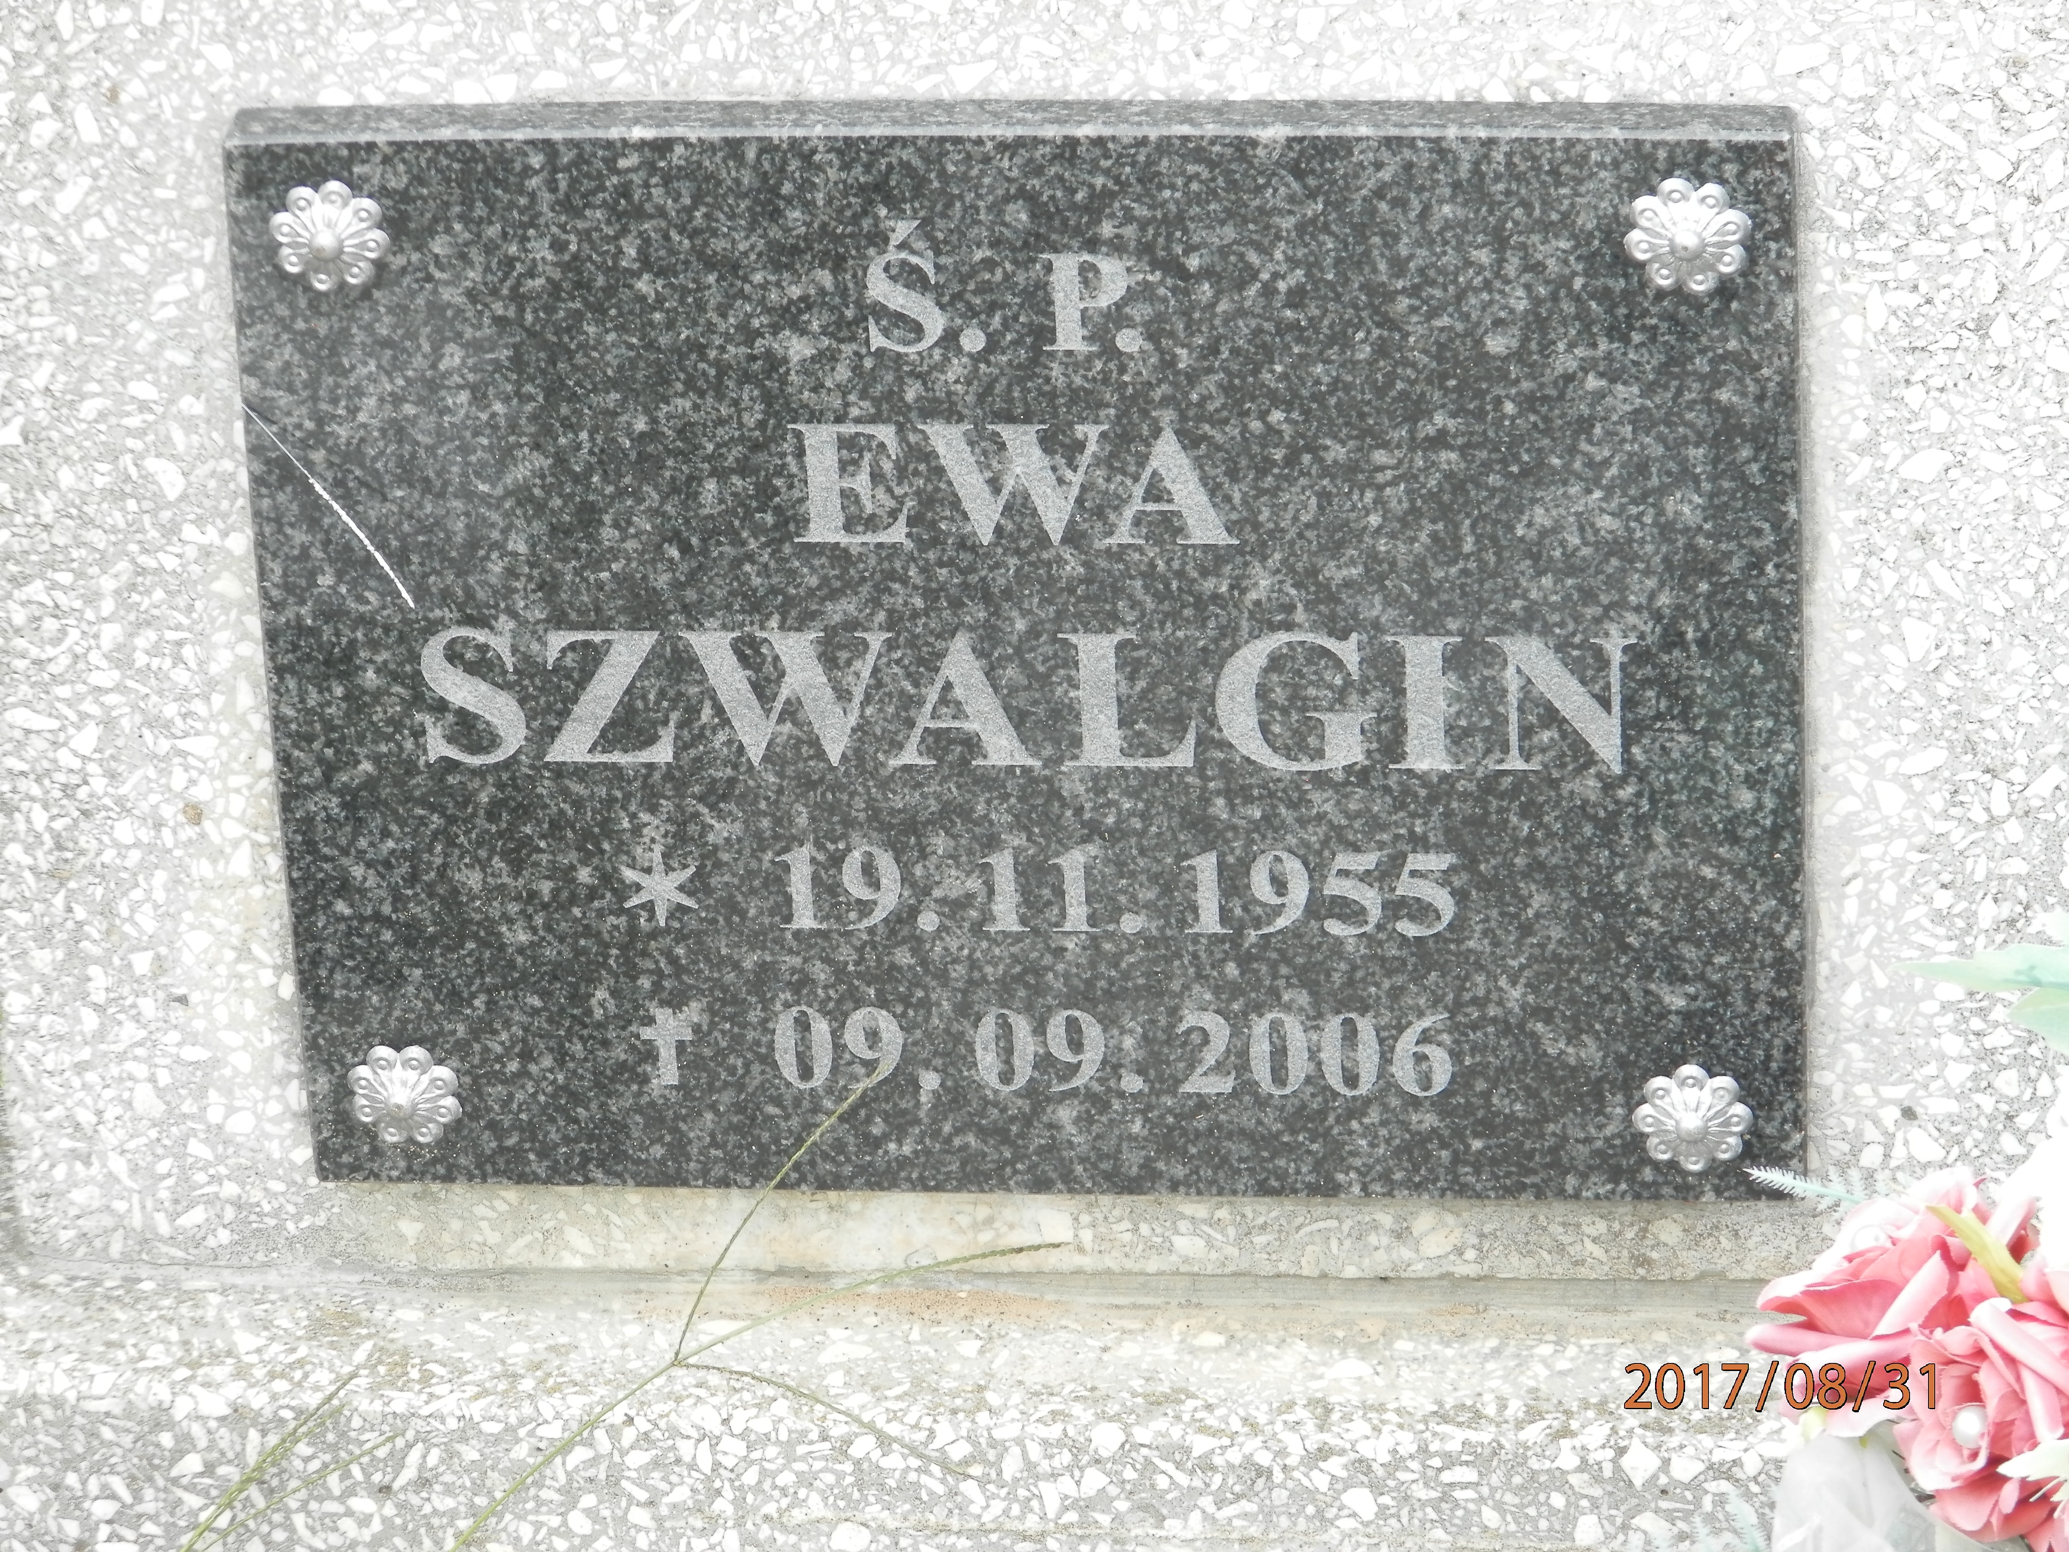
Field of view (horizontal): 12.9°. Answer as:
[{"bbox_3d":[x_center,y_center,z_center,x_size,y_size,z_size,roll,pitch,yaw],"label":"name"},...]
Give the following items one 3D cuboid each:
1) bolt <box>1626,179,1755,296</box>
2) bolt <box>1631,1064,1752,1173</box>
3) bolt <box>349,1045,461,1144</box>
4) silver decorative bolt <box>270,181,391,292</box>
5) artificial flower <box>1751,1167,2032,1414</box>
[{"bbox_3d":[0.164,-0.135,2.302,0.032,0.032,0.011,0,25,7],"label":"bolt"},{"bbox_3d":[0.173,0.091,2.406,0.032,0.032,0.011,0,25,7],"label":"bolt"},{"bbox_3d":[-0.169,0.086,2.447,0.030,0.030,0.011,0,25,7],"label":"bolt"},{"bbox_3d":[-0.181,-0.137,2.344,0.031,0.031,0.011,0,25,7],"label":"silver decorative bolt"},{"bbox_3d":[0.215,0.129,2.290,0.068,0.058,0.068,12,29,30],"label":"artificial flower"}]

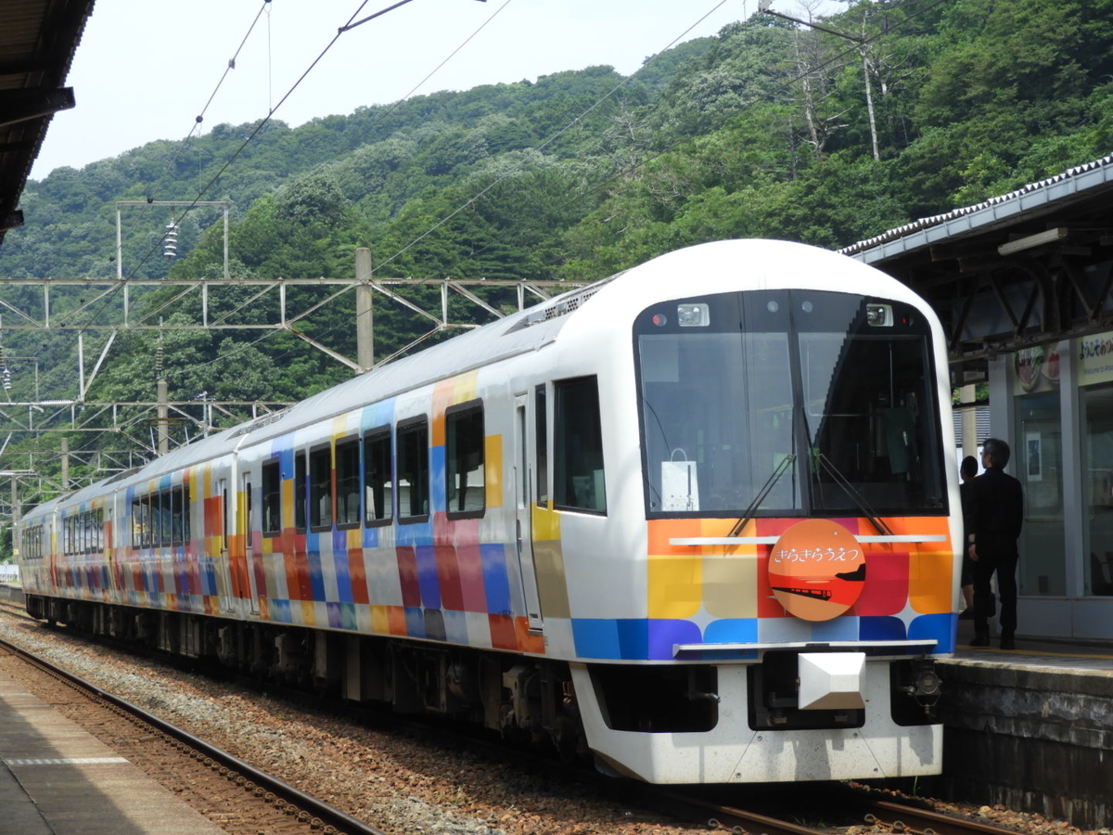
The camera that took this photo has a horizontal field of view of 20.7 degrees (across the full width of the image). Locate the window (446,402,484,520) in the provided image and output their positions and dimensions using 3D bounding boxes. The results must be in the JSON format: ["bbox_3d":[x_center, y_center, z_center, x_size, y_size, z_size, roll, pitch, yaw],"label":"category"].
[{"bbox_3d":[-0.730,0.367,25.350,0.080,0.970,1.640,0,-3,-13],"label":"window"}]

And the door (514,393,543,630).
[{"bbox_3d":[-0.206,0.713,23.120,0.120,1.810,0.530,0,-3,-13],"label":"door"}]

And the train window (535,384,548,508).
[{"bbox_3d":[-0.079,0.219,22.456,0.080,0.940,0.350,0,-3,-13],"label":"train window"}]

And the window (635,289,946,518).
[{"bbox_3d":[1.664,-0.098,21.283,2.200,1.600,0.420,0,-3,-13],"label":"window"}]

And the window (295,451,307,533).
[{"bbox_3d":[-2.898,0.860,34.997,0.080,0.970,0.870,0,-3,-13],"label":"window"}]

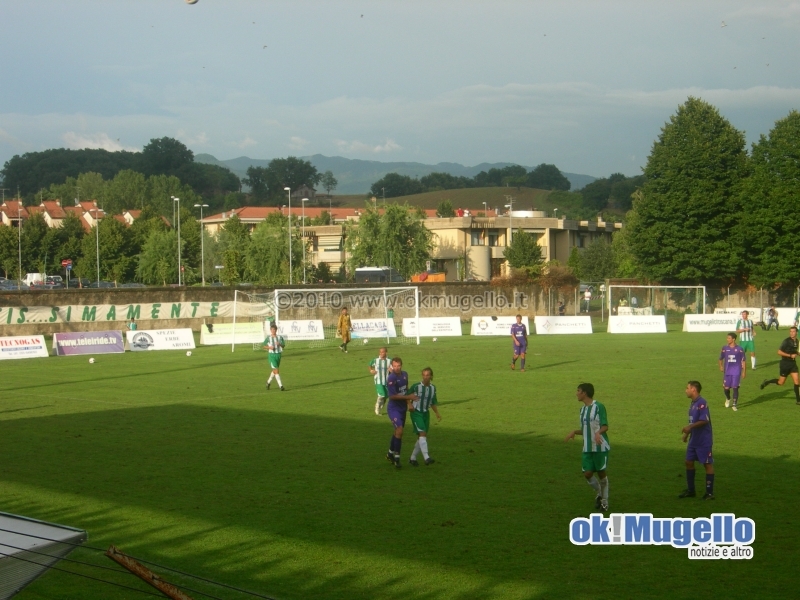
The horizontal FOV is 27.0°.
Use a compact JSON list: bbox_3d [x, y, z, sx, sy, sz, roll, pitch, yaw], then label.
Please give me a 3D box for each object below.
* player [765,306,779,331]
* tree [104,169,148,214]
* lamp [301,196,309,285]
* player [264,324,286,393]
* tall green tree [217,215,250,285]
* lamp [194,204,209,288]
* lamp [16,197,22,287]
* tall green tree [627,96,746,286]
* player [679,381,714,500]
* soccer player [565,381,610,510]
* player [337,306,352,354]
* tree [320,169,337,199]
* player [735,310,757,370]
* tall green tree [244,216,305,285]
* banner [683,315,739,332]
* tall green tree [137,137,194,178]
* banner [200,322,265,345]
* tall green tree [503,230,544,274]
[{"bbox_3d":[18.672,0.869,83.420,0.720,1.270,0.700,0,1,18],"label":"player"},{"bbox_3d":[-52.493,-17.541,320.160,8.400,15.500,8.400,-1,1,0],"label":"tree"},{"bbox_3d":[-8.159,-4.540,145.072,0.650,8.438,0.250,-1,1,22],"label":"lamp"},{"bbox_3d":[-3.460,1.564,45.945,0.580,1.800,0.480,-1,1,-3],"label":"player"},{"bbox_3d":[-16.457,-4.539,165.082,3.600,7.880,3.600,-1,1,0],"label":"tall green tree"},{"bbox_3d":[-17.180,-4.241,145.069,1.300,8.165,0.300,-1,1,18],"label":"lamp"},{"bbox_3d":[-34.225,-4.236,150.089,0.600,8.568,0.350,-1,1,0],"label":"lamp"},{"bbox_3d":[21.106,-7.418,122.155,8.800,15.009,8.600,-1,1,0],"label":"tall green tree"},{"bbox_3d":[4.366,2.064,24.500,0.500,1.750,0.550,-1,1,-23],"label":"player"},{"bbox_3d":[2.606,2.017,23.044,0.580,1.760,0.480,1,2,40],"label":"soccer player"},{"bbox_3d":[-2.213,1.193,66.600,0.630,1.810,0.480,-2,1,3],"label":"player"},{"bbox_3d":[-23.302,-38.176,550.000,5.900,9.300,5.900,-1,1,0],"label":"tree"},{"bbox_3d":[10.879,1.258,52.260,0.600,1.820,0.500,0,1,18],"label":"player"},{"bbox_3d":[-11.100,-3.784,148.059,5.400,6.932,5.400,-1,1,-4],"label":"tall green tree"},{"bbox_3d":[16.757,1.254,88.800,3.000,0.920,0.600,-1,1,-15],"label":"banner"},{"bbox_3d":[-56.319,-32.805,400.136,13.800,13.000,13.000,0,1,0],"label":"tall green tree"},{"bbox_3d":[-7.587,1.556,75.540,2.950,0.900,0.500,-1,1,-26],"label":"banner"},{"bbox_3d":[10.438,-3.209,140.045,3.600,5.279,3.600,-1,1,4],"label":"tall green tree"}]

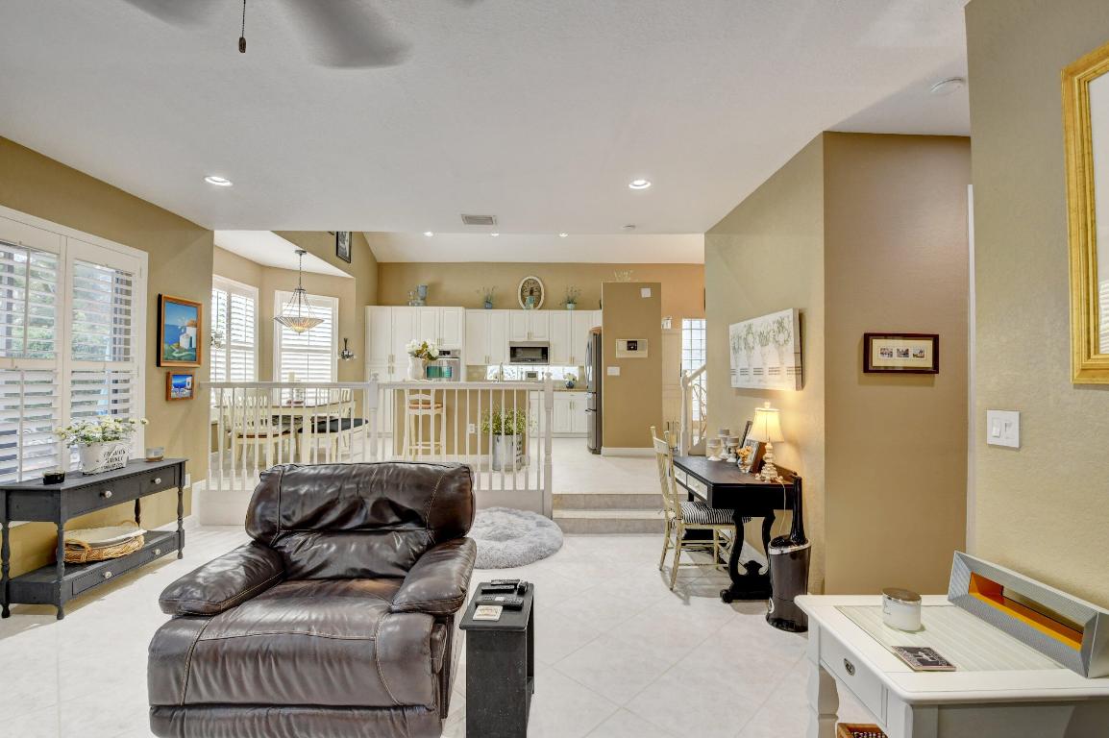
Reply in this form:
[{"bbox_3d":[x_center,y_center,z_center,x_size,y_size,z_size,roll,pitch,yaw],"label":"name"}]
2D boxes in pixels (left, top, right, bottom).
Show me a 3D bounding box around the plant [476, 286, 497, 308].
[{"bbox_3d":[-1.333,-1.381,9.050,0.367,0.476,0.280,0,-1,-2],"label":"plant"}]

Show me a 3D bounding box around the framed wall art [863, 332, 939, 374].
[{"bbox_3d":[1.970,-0.088,2.628,0.413,0.220,0.025,0,-1,-2],"label":"framed wall art"}]

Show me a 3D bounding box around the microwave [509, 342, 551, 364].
[{"bbox_3d":[-0.467,-0.291,8.898,0.755,0.420,0.400,0,-1,-2],"label":"microwave"}]

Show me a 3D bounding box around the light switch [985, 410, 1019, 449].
[{"bbox_3d":[1.507,0.201,1.549,0.012,0.117,0.113,0,-1,-2],"label":"light switch"}]

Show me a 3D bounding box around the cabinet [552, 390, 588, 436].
[{"bbox_3d":[0.275,0.852,8.787,0.720,0.860,0.610,0,-1,-2],"label":"cabinet"}]

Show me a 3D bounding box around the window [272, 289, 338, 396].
[{"bbox_3d":[-3.954,-0.323,7.368,0.930,1.720,0.100,1,-2,-45],"label":"window"}]

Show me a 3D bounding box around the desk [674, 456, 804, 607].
[{"bbox_3d":[1.224,1.087,3.327,0.510,0.770,1.000,0,-1,-2],"label":"desk"}]

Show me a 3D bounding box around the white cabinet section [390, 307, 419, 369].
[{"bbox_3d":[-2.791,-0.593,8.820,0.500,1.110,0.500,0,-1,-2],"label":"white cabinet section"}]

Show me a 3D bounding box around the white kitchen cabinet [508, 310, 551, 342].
[{"bbox_3d":[-0.481,-0.827,9.045,0.767,0.601,0.330,0,-1,-2],"label":"white kitchen cabinet"}]

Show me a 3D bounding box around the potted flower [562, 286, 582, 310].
[{"bbox_3d":[0.325,-1.375,9.050,0.405,0.471,0.280,0,-1,-2],"label":"potted flower"}]

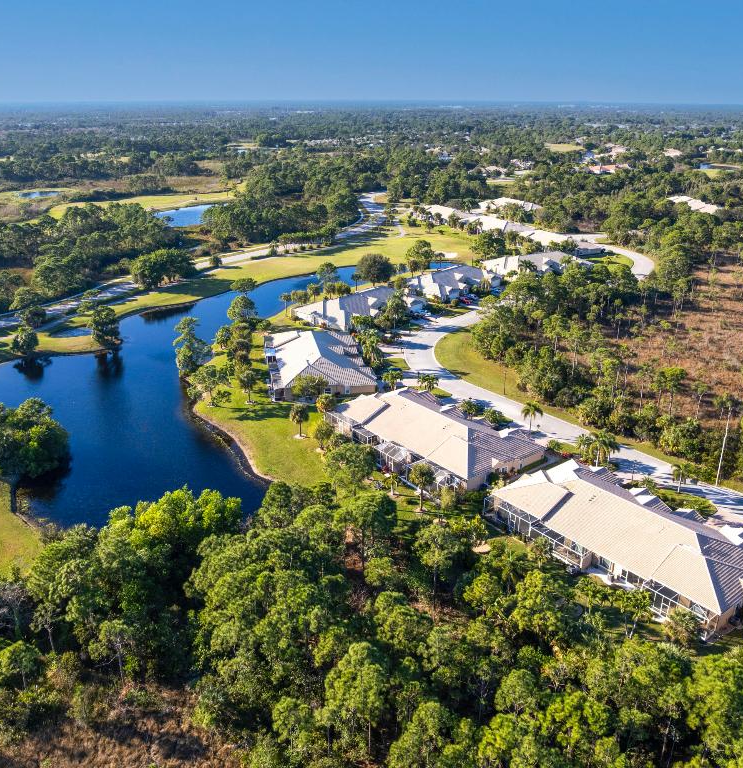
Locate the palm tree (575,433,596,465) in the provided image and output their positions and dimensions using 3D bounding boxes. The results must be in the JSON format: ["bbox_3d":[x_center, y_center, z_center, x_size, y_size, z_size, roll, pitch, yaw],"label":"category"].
[{"bbox_3d":[37.997,11.470,124.532,3.570,5.840,3.570,0,22,0],"label":"palm tree"}]

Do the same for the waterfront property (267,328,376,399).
[{"bbox_3d":[-12.560,-6.540,162.570,21.500,6.100,36.000,-4,22,-9],"label":"waterfront property"}]

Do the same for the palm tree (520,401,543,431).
[{"bbox_3d":[29.460,6.340,129.850,4.400,7.000,4.400,0,22,0],"label":"palm tree"}]

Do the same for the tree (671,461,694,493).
[{"bbox_3d":[49.040,14.830,111.270,3.770,5.310,3.770,0,22,0],"label":"tree"}]

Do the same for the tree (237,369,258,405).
[{"bbox_3d":[-26.015,0.666,148.220,4.040,7.730,4.040,0,22,0],"label":"tree"}]

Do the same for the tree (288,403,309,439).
[{"bbox_3d":[-13.681,6.954,133.577,3.830,7.100,3.830,0,22,0],"label":"tree"}]

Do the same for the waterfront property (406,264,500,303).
[{"bbox_3d":[27.807,-35.305,239.689,21.000,6.400,33.000,19,28,38],"label":"waterfront property"}]

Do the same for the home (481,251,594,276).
[{"bbox_3d":[61.030,-44.410,256.720,36.000,6.100,21.500,-11,25,-26],"label":"home"}]

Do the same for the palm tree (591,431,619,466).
[{"bbox_3d":[39.030,11.020,118.160,4.670,7.150,4.670,0,22,0],"label":"palm tree"}]

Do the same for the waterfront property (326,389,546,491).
[{"bbox_3d":[11.102,8.096,131.905,22.300,6.400,36.400,-16,27,-35],"label":"waterfront property"}]

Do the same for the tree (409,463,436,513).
[{"bbox_3d":[8.026,16.116,109.040,3.930,8.610,3.930,0,22,0],"label":"tree"}]

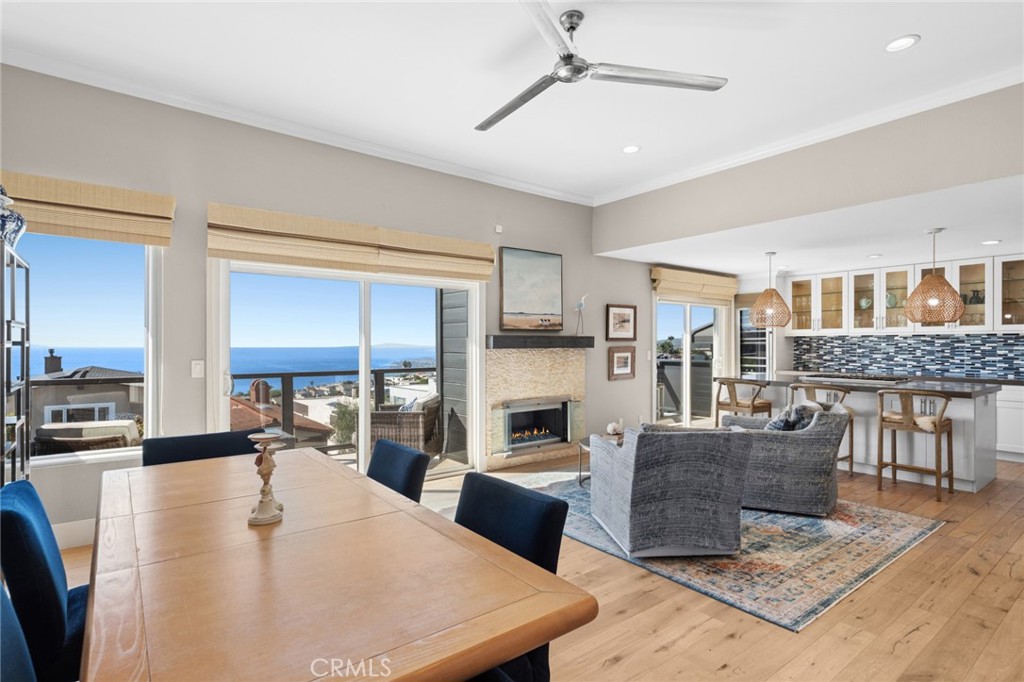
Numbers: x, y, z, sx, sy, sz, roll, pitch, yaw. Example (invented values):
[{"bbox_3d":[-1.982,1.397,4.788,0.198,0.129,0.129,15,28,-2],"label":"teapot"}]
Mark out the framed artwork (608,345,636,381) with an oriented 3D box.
[{"bbox_3d":[1.454,0.299,6.783,0.510,0.430,0.030,1,-1,-38],"label":"framed artwork"}]

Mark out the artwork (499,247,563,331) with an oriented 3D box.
[{"bbox_3d":[0.236,-0.582,5.975,0.920,0.910,0.065,0,-1,-39],"label":"artwork"}]

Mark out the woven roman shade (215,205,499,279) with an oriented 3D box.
[{"bbox_3d":[-1.269,-0.842,4.724,2.655,0.435,0.140,0,-1,-39],"label":"woven roman shade"}]

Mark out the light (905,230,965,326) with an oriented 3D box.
[{"bbox_3d":[4.256,-0.641,5.147,0.460,0.925,0.460,1,-1,-38],"label":"light"}]

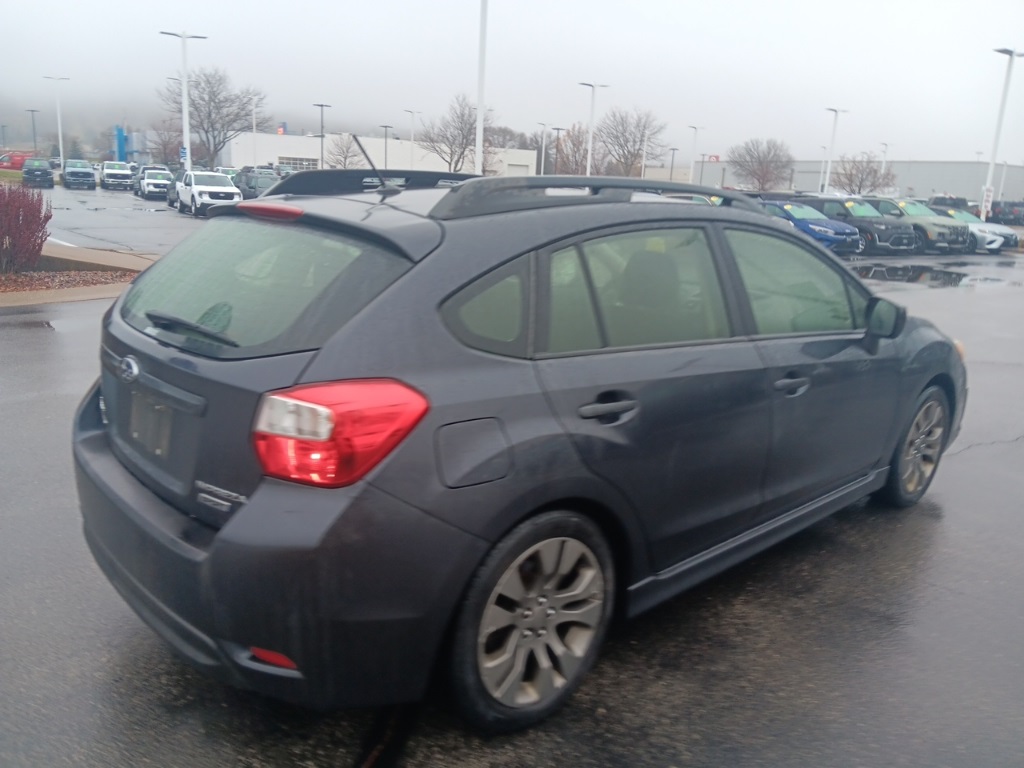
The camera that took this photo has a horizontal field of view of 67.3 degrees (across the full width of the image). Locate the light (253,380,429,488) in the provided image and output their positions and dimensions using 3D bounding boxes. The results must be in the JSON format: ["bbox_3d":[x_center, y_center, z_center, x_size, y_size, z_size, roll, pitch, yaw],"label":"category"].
[{"bbox_3d":[-0.368,0.088,1.685,0.230,0.240,0.360,15,18,41],"label":"light"}]

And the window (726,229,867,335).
[{"bbox_3d":[1.107,-0.381,2.925,0.890,0.410,0.060,-10,0,-41],"label":"window"}]

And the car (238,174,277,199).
[{"bbox_3d":[-10.967,-8.509,34.677,1.920,1.800,4.600,-8,17,-36],"label":"car"}]

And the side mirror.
[{"bbox_3d":[1.485,-0.261,3.048,0.115,0.165,0.175,-8,16,-42],"label":"side mirror"}]

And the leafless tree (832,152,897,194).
[{"bbox_3d":[28.413,-15.856,62.000,4.690,5.400,4.690,8,13,24],"label":"leafless tree"}]

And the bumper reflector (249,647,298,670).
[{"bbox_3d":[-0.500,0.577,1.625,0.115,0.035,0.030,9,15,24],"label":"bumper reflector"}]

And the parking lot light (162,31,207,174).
[{"bbox_3d":[-15.298,-12.285,36.331,2.050,8.050,0.400,-4,15,-23],"label":"parking lot light"}]

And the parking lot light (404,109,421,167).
[{"bbox_3d":[-8.996,-20.471,69.257,1.650,7.810,0.350,-5,16,-30],"label":"parking lot light"}]

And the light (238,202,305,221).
[{"bbox_3d":[-0.683,-0.495,2.189,0.090,0.055,0.440,-9,18,-42],"label":"light"}]

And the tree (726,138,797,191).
[{"bbox_3d":[22.280,-18.877,70.277,6.300,6.800,6.300,7,14,16],"label":"tree"}]

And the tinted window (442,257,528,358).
[{"bbox_3d":[-0.064,-0.180,1.861,0.300,0.270,0.050,-10,0,-35],"label":"tinted window"}]

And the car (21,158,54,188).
[{"bbox_3d":[-34.362,-15.216,55.770,2.050,1.920,5.600,-5,14,-31],"label":"car"}]

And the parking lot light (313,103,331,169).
[{"bbox_3d":[-16.647,-20.396,67.314,1.600,7.790,0.350,-5,16,-30],"label":"parking lot light"}]

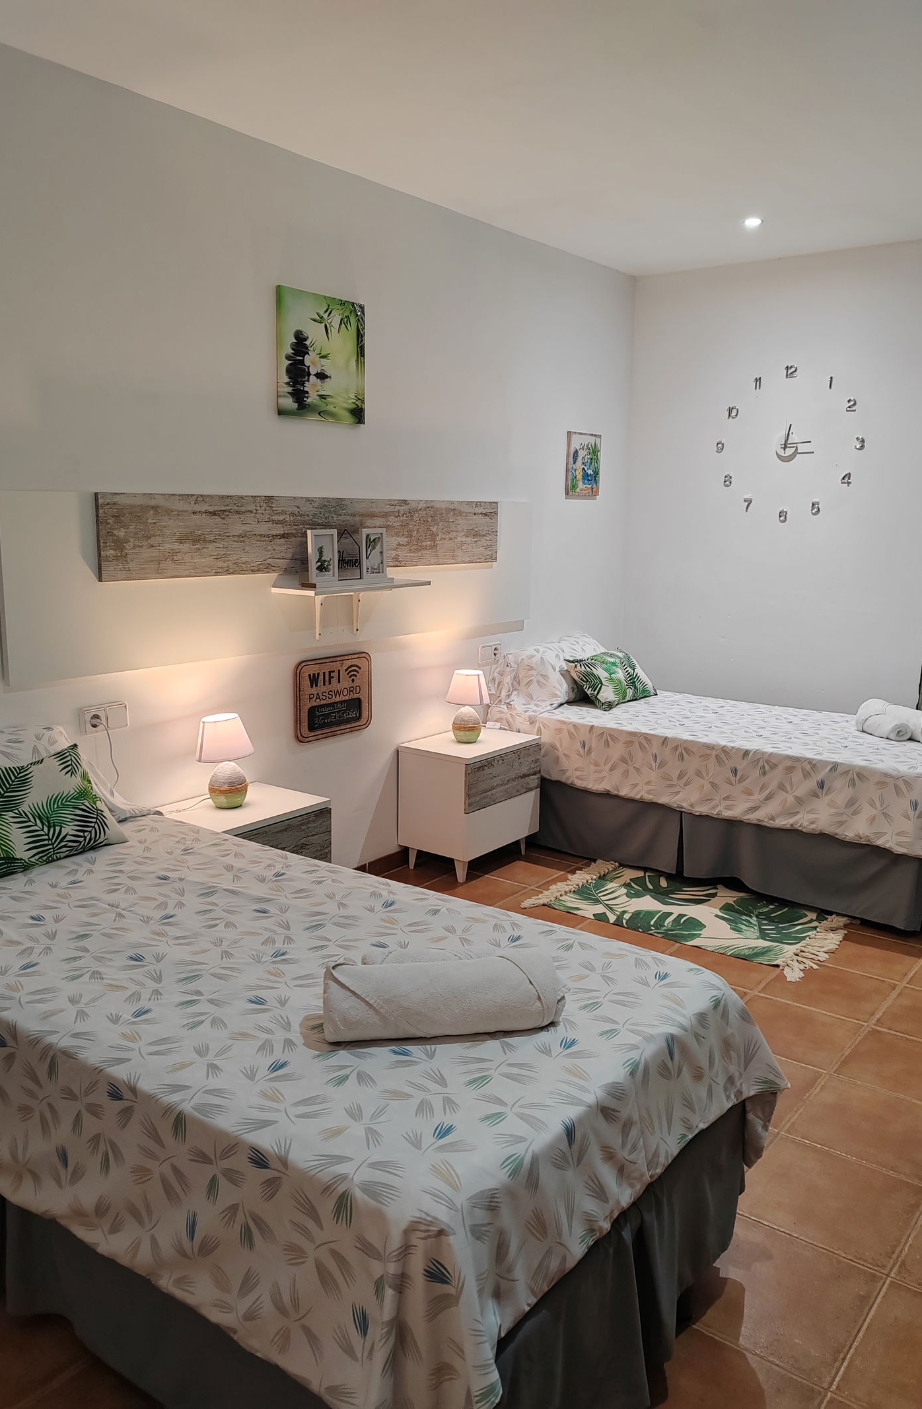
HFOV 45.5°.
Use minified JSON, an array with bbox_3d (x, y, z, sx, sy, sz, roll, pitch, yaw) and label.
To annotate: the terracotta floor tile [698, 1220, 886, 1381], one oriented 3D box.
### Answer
[{"bbox_3d":[0.569,1.085,2.032,0.323,0.012,0.328,9,13,36],"label":"terracotta floor tile"}]

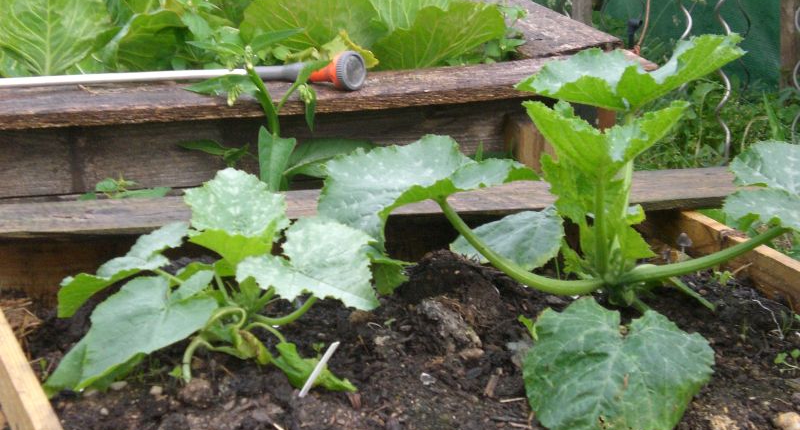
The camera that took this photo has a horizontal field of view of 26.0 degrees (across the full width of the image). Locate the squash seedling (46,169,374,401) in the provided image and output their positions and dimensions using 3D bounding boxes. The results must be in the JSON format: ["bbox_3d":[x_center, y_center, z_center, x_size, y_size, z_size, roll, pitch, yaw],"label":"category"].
[{"bbox_3d":[-0.247,0.065,2.360,0.430,0.215,0.400,0,18,0],"label":"squash seedling"}]

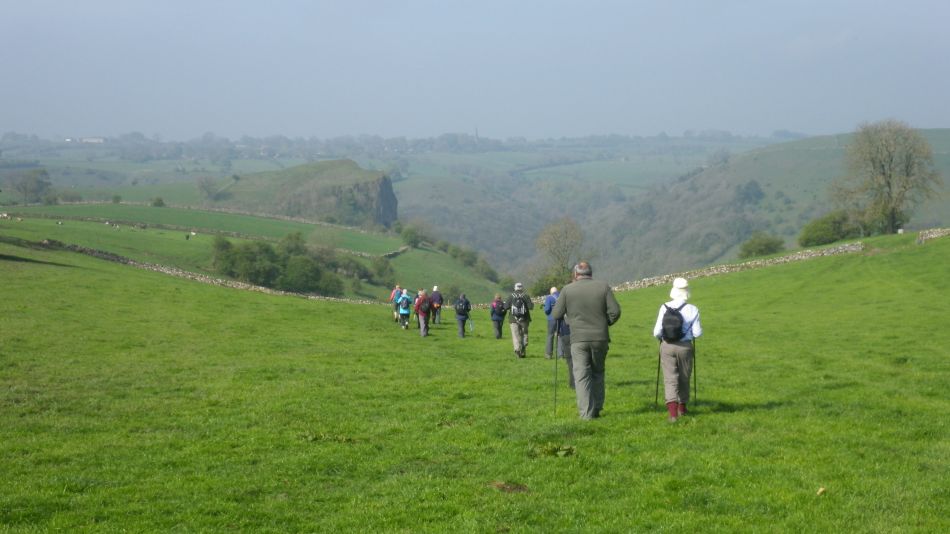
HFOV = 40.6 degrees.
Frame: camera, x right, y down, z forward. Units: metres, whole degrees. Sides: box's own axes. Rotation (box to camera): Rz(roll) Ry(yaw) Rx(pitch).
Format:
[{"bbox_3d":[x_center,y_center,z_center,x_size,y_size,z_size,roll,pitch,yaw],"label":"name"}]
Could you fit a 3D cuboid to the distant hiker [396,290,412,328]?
[{"bbox_3d":[-2.876,1.730,52.402,0.580,1.640,0.480,-1,6,-6],"label":"distant hiker"}]

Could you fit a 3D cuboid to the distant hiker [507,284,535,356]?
[{"bbox_3d":[1.075,1.259,30.023,0.640,1.760,0.480,0,6,-3],"label":"distant hiker"}]

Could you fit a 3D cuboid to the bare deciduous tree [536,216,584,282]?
[{"bbox_3d":[10.854,-1.734,165.000,6.170,9.250,6.000,0,6,0],"label":"bare deciduous tree"}]

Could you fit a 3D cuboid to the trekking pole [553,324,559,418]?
[{"bbox_3d":[0.939,1.166,14.750,0.045,1.126,0.050,2,0,0],"label":"trekking pole"}]

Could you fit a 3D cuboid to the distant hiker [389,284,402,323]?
[{"bbox_3d":[-3.526,1.671,57.699,0.580,1.680,0.480,-2,6,-15],"label":"distant hiker"}]

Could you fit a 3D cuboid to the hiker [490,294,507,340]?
[{"bbox_3d":[0.855,1.802,46.709,0.550,1.640,0.470,-2,6,-18],"label":"hiker"}]

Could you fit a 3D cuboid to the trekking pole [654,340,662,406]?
[{"bbox_3d":[2.103,1.163,14.675,0.045,0.927,0.050,4,3,0],"label":"trekking pole"}]

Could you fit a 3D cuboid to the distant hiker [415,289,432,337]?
[{"bbox_3d":[-1.813,1.636,45.493,0.600,1.700,0.480,-2,6,-15],"label":"distant hiker"}]

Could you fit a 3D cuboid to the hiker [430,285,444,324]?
[{"bbox_3d":[-1.688,1.715,57.836,0.570,1.720,0.450,0,6,-4],"label":"hiker"}]

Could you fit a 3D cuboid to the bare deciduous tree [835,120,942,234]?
[{"bbox_3d":[50.018,-10.830,155.000,12.790,13.820,12.000,0,6,0],"label":"bare deciduous tree"}]

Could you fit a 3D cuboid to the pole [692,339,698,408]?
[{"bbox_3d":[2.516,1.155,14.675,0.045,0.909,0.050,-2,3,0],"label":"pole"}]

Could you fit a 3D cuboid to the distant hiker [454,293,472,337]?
[{"bbox_3d":[-0.445,1.830,47.595,0.570,1.660,0.470,0,6,-5],"label":"distant hiker"}]

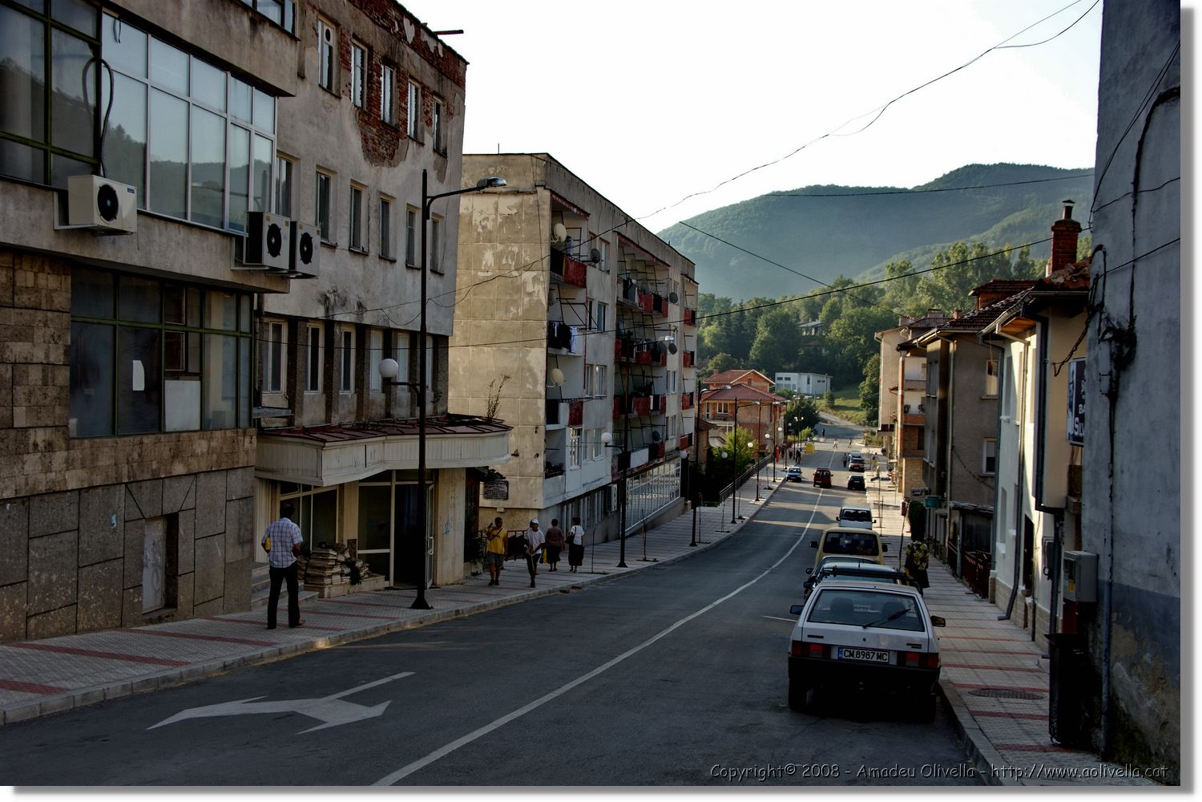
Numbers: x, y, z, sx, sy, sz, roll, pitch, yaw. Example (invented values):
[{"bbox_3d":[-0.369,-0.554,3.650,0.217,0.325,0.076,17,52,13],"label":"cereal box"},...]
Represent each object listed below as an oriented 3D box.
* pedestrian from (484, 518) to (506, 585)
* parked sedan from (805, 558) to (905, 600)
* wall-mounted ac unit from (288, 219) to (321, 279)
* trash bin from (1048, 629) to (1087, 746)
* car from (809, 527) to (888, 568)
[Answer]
[{"bbox_3d":[-2.520,3.570,31.000,0.540,1.640,0.420,1,1,-3],"label":"pedestrian"},{"bbox_3d":[4.220,3.330,21.200,1.680,1.420,4.200,2,-4,11],"label":"parked sedan"},{"bbox_3d":[-4.630,-2.340,20.000,0.310,0.740,0.820,1,1,12],"label":"wall-mounted ac unit"},{"bbox_3d":[4.404,2.729,12.300,0.370,1.010,0.440,1,1,11],"label":"trash bin"},{"bbox_3d":[6.942,4.526,36.616,1.850,1.940,4.660,2,-4,10],"label":"car"}]

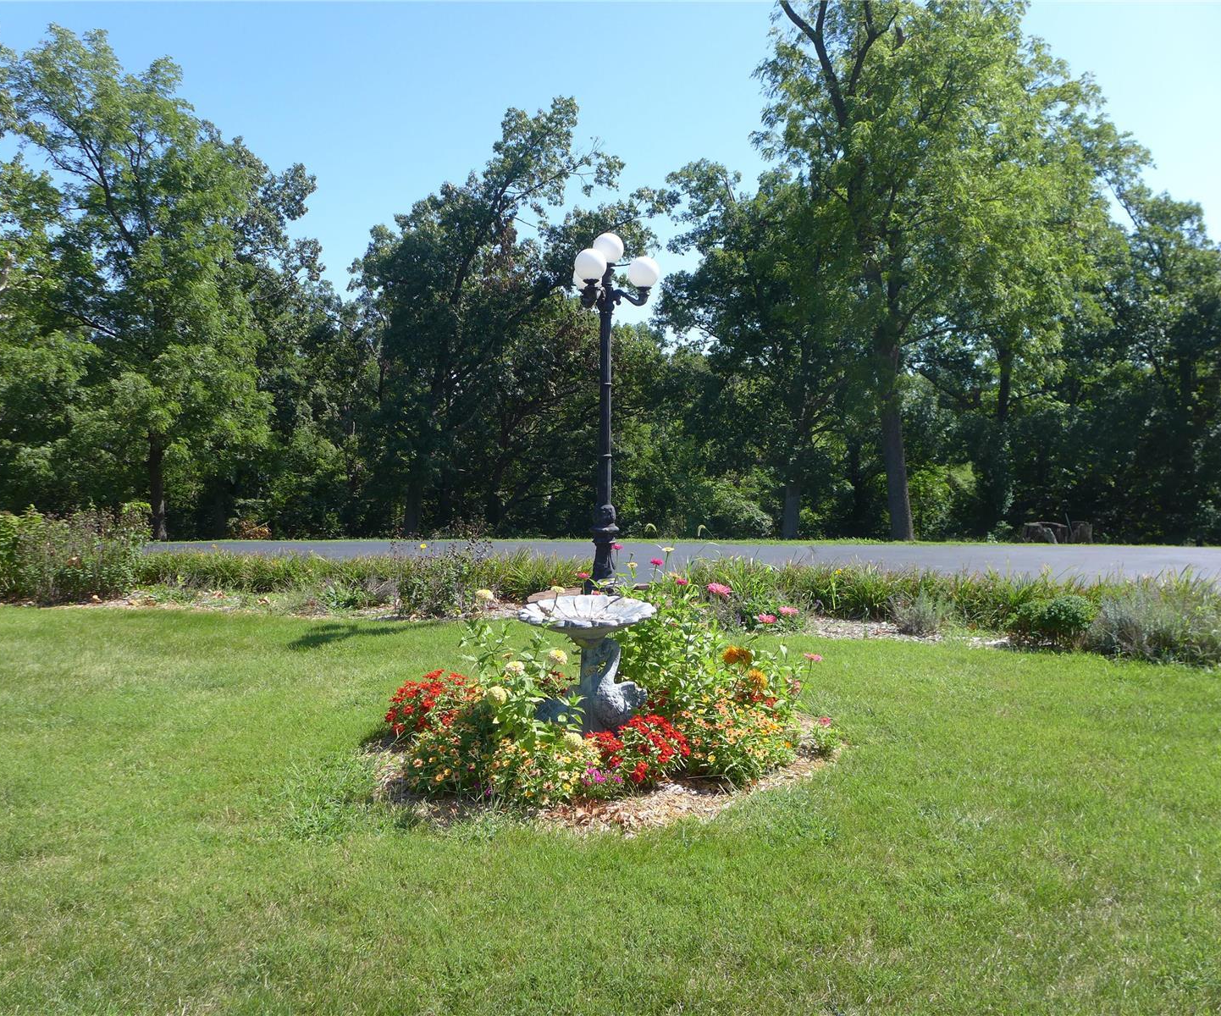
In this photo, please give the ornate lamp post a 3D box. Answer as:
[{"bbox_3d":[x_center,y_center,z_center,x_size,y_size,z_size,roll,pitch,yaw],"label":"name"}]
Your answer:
[{"bbox_3d":[0.041,-0.705,7.502,0.684,2.928,0.741,1,5,0],"label":"ornate lamp post"}]

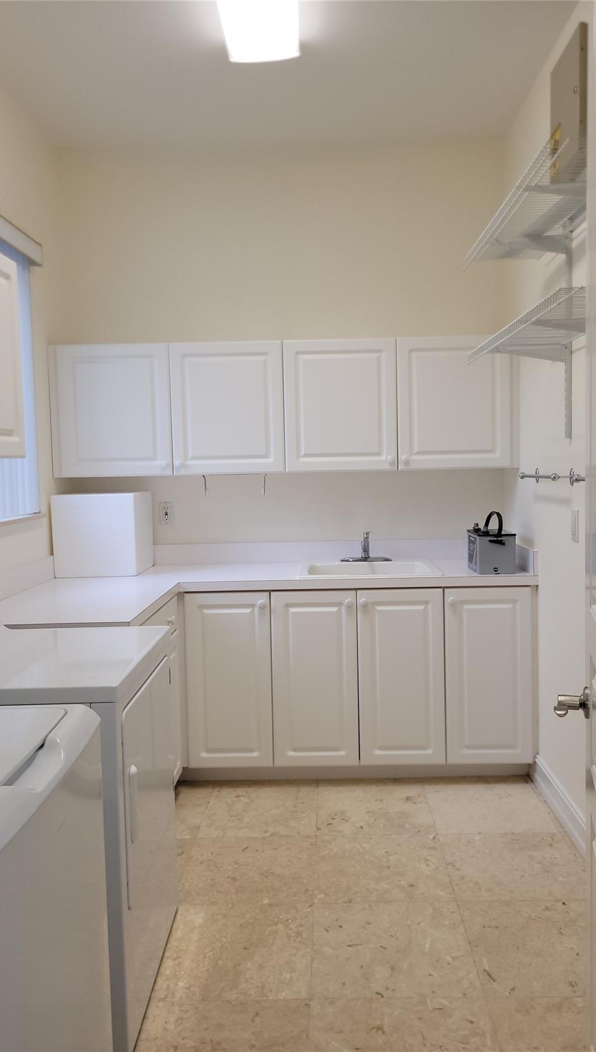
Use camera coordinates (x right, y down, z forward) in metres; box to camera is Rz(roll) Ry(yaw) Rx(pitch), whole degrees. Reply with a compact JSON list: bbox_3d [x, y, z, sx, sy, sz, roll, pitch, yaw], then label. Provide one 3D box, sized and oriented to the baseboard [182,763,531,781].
[{"bbox_3d":[0.259,1.081,3.530,1.530,0.094,0.020,-1,5,2],"label":"baseboard"}]

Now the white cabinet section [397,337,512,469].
[{"bbox_3d":[0.707,-0.561,3.579,0.510,0.600,0.025,-1,5,2],"label":"white cabinet section"}]

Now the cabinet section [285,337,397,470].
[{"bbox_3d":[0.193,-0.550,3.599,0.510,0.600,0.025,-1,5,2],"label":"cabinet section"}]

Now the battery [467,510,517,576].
[{"bbox_3d":[0.859,0.070,3.482,0.165,0.260,0.197,-1,5,2],"label":"battery"}]

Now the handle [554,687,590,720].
[{"bbox_3d":[0.548,0.367,1.590,0.068,0.066,0.125,0,5,16],"label":"handle"}]

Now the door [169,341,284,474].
[{"bbox_3d":[-0.322,-0.539,3.620,0.513,0.600,0.025,-1,5,2],"label":"door"}]

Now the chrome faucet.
[{"bbox_3d":[0.326,0.103,3.751,0.250,0.155,0.190,-1,5,2],"label":"chrome faucet"}]

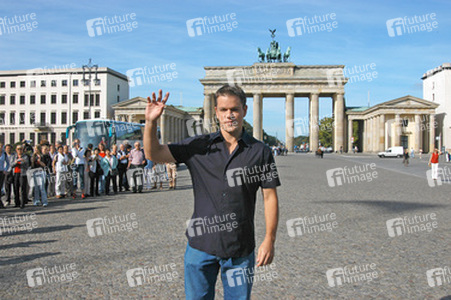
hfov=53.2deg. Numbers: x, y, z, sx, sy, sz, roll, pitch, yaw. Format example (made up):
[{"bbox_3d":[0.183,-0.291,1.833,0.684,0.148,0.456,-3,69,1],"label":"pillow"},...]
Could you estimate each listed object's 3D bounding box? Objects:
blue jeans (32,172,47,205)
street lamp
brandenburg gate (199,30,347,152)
[{"bbox_3d":[-4.911,1.017,11.900,0.360,0.940,0.280,0,0,-19],"label":"blue jeans"},{"bbox_3d":[-12.580,-3.628,42.033,1.500,9.800,0.500,0,0,7],"label":"street lamp"},{"bbox_3d":[10.782,-12.695,104.420,32.600,27.000,11.000,0,0,6],"label":"brandenburg gate"}]

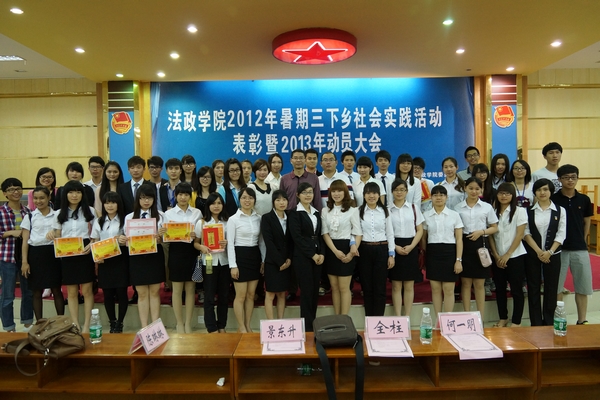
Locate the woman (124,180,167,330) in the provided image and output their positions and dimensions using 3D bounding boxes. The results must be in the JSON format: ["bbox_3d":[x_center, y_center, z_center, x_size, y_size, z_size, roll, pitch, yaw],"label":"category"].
[{"bbox_3d":[-1.656,0.657,4.542,0.450,1.663,0.330,-1,3,-5],"label":"woman"}]

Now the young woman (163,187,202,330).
[{"bbox_3d":[-1.260,0.644,4.592,0.450,1.673,0.300,-1,3,-3],"label":"young woman"}]

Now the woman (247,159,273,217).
[{"bbox_3d":[-0.478,0.334,5.089,0.440,1.655,0.280,-1,1,-6],"label":"woman"}]

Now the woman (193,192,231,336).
[{"bbox_3d":[-0.936,0.688,4.538,0.440,1.529,0.360,-1,1,-10],"label":"woman"}]

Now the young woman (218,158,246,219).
[{"bbox_3d":[-0.794,0.332,5.092,0.440,1.672,0.280,-1,3,-5],"label":"young woman"}]

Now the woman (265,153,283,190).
[{"bbox_3d":[-0.328,0.276,5.420,0.430,1.751,0.280,-1,1,-3],"label":"woman"}]

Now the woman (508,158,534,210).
[{"bbox_3d":[2.750,0.301,5.190,0.440,1.618,0.280,0,3,9],"label":"woman"}]

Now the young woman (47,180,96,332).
[{"bbox_3d":[-2.453,0.637,4.519,0.490,1.686,0.360,-2,1,-26],"label":"young woman"}]

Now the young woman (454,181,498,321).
[{"bbox_3d":[1.974,0.573,4.669,0.470,1.649,0.320,0,1,24],"label":"young woman"}]

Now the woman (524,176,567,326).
[{"bbox_3d":[2.714,0.577,4.619,0.470,1.617,0.310,0,2,32],"label":"woman"}]

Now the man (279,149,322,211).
[{"bbox_3d":[0.019,0.263,5.125,0.500,1.783,0.290,-1,3,0],"label":"man"}]

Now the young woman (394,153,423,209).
[{"bbox_3d":[1.339,0.280,5.149,0.430,1.694,0.270,-1,1,12],"label":"young woman"}]

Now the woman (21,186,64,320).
[{"bbox_3d":[-2.843,0.668,4.679,0.450,1.632,0.280,-2,2,-30],"label":"woman"}]

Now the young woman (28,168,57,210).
[{"bbox_3d":[-3.190,0.395,5.240,0.440,1.603,0.280,-1,3,-11],"label":"young woman"}]

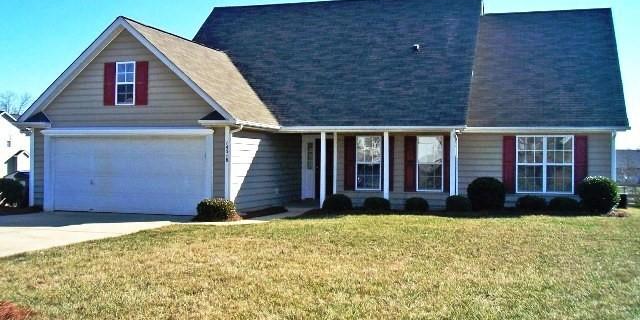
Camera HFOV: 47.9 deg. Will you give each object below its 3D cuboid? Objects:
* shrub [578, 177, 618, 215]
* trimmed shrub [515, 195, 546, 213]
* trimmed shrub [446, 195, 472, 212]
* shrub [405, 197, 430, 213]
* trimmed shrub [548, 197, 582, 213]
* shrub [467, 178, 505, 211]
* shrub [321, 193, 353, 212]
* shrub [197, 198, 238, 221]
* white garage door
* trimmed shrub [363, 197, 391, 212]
[{"bbox_3d":[7.647,0.959,19.802,1.134,1.012,1.100,0,0,18],"label":"shrub"},{"bbox_3d":[5.938,1.235,20.301,0.845,0.472,0.800,0,0,18],"label":"trimmed shrub"},{"bbox_3d":[3.984,1.242,20.593,0.750,0.550,0.720,0,0,16],"label":"trimmed shrub"},{"bbox_3d":[2.709,1.253,20.201,0.675,0.428,0.660,0,0,18],"label":"shrub"},{"bbox_3d":[6.843,1.246,20.183,0.900,0.470,0.800,0,0,16],"label":"trimmed shrub"},{"bbox_3d":[4.775,0.961,20.679,1.130,1.000,1.100,0,0,16],"label":"shrub"},{"bbox_3d":[0.496,1.219,20.701,0.853,0.480,0.820,0,0,0],"label":"shrub"},{"bbox_3d":[-2.626,1.228,18.351,1.023,0.512,0.950,0,0,0],"label":"shrub"},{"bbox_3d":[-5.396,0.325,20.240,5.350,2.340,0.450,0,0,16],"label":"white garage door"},{"bbox_3d":[1.602,1.259,20.401,0.764,0.419,0.720,0,0,0],"label":"trimmed shrub"}]

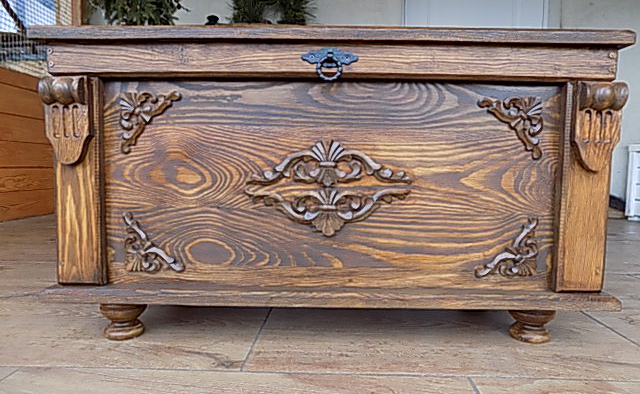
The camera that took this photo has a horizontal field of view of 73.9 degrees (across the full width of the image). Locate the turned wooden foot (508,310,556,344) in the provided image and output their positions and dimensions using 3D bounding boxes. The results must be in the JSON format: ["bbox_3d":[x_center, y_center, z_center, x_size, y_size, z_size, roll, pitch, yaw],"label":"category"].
[{"bbox_3d":[0.351,0.202,0.703,0.073,0.063,0.073,1,5,0],"label":"turned wooden foot"}]

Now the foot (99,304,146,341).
[{"bbox_3d":[-0.327,0.194,0.709,0.073,0.063,0.073,1,5,0],"label":"foot"}]

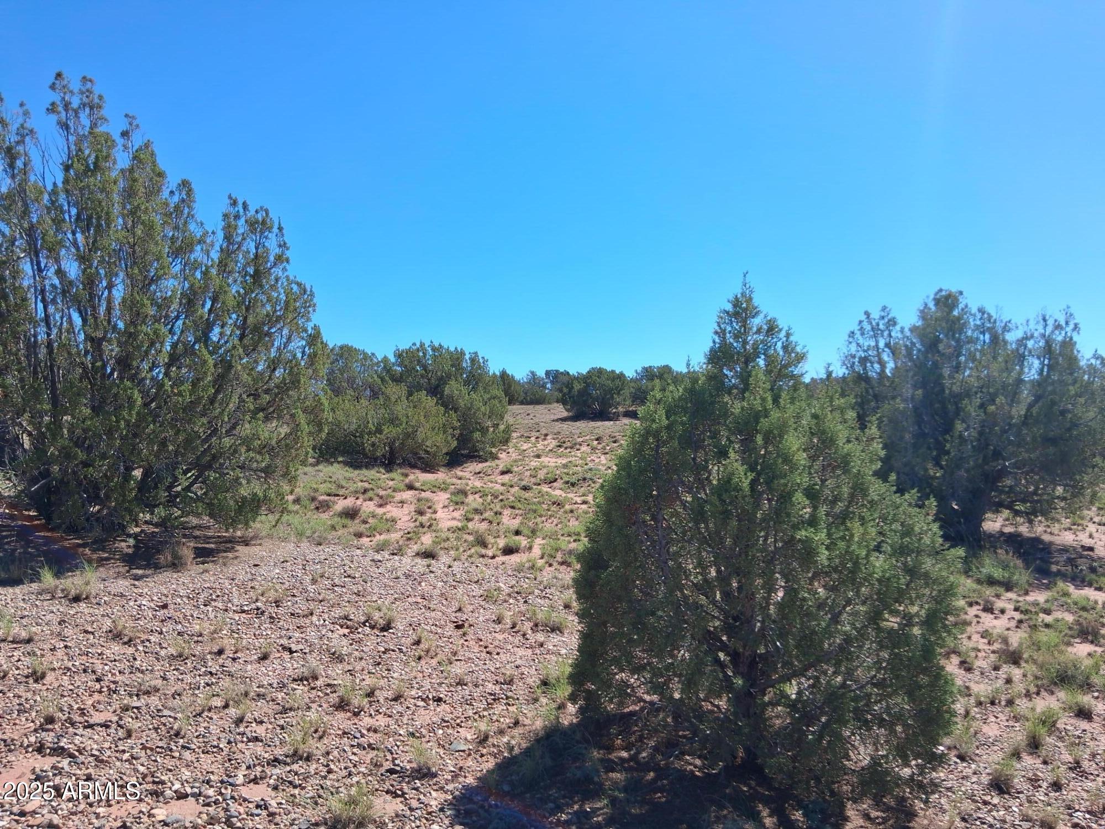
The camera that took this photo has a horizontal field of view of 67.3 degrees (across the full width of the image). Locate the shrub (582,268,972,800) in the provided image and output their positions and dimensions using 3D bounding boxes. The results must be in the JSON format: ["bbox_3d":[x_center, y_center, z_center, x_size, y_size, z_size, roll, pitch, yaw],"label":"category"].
[{"bbox_3d":[0.970,0.500,3.750,1.750,2.200,1.700,0,1,0],"label":"shrub"}]

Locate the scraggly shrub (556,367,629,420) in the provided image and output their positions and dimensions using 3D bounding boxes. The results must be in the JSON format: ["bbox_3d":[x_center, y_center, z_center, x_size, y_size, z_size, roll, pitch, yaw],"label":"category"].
[{"bbox_3d":[2.100,-1.100,41.000,3.650,2.600,3.400,0,1,0],"label":"scraggly shrub"}]

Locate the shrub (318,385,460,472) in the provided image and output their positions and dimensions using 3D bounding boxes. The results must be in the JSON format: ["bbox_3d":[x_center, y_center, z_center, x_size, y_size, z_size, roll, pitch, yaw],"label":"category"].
[{"bbox_3d":[-3.600,0.270,18.000,3.100,1.900,2.700,0,1,0],"label":"shrub"}]

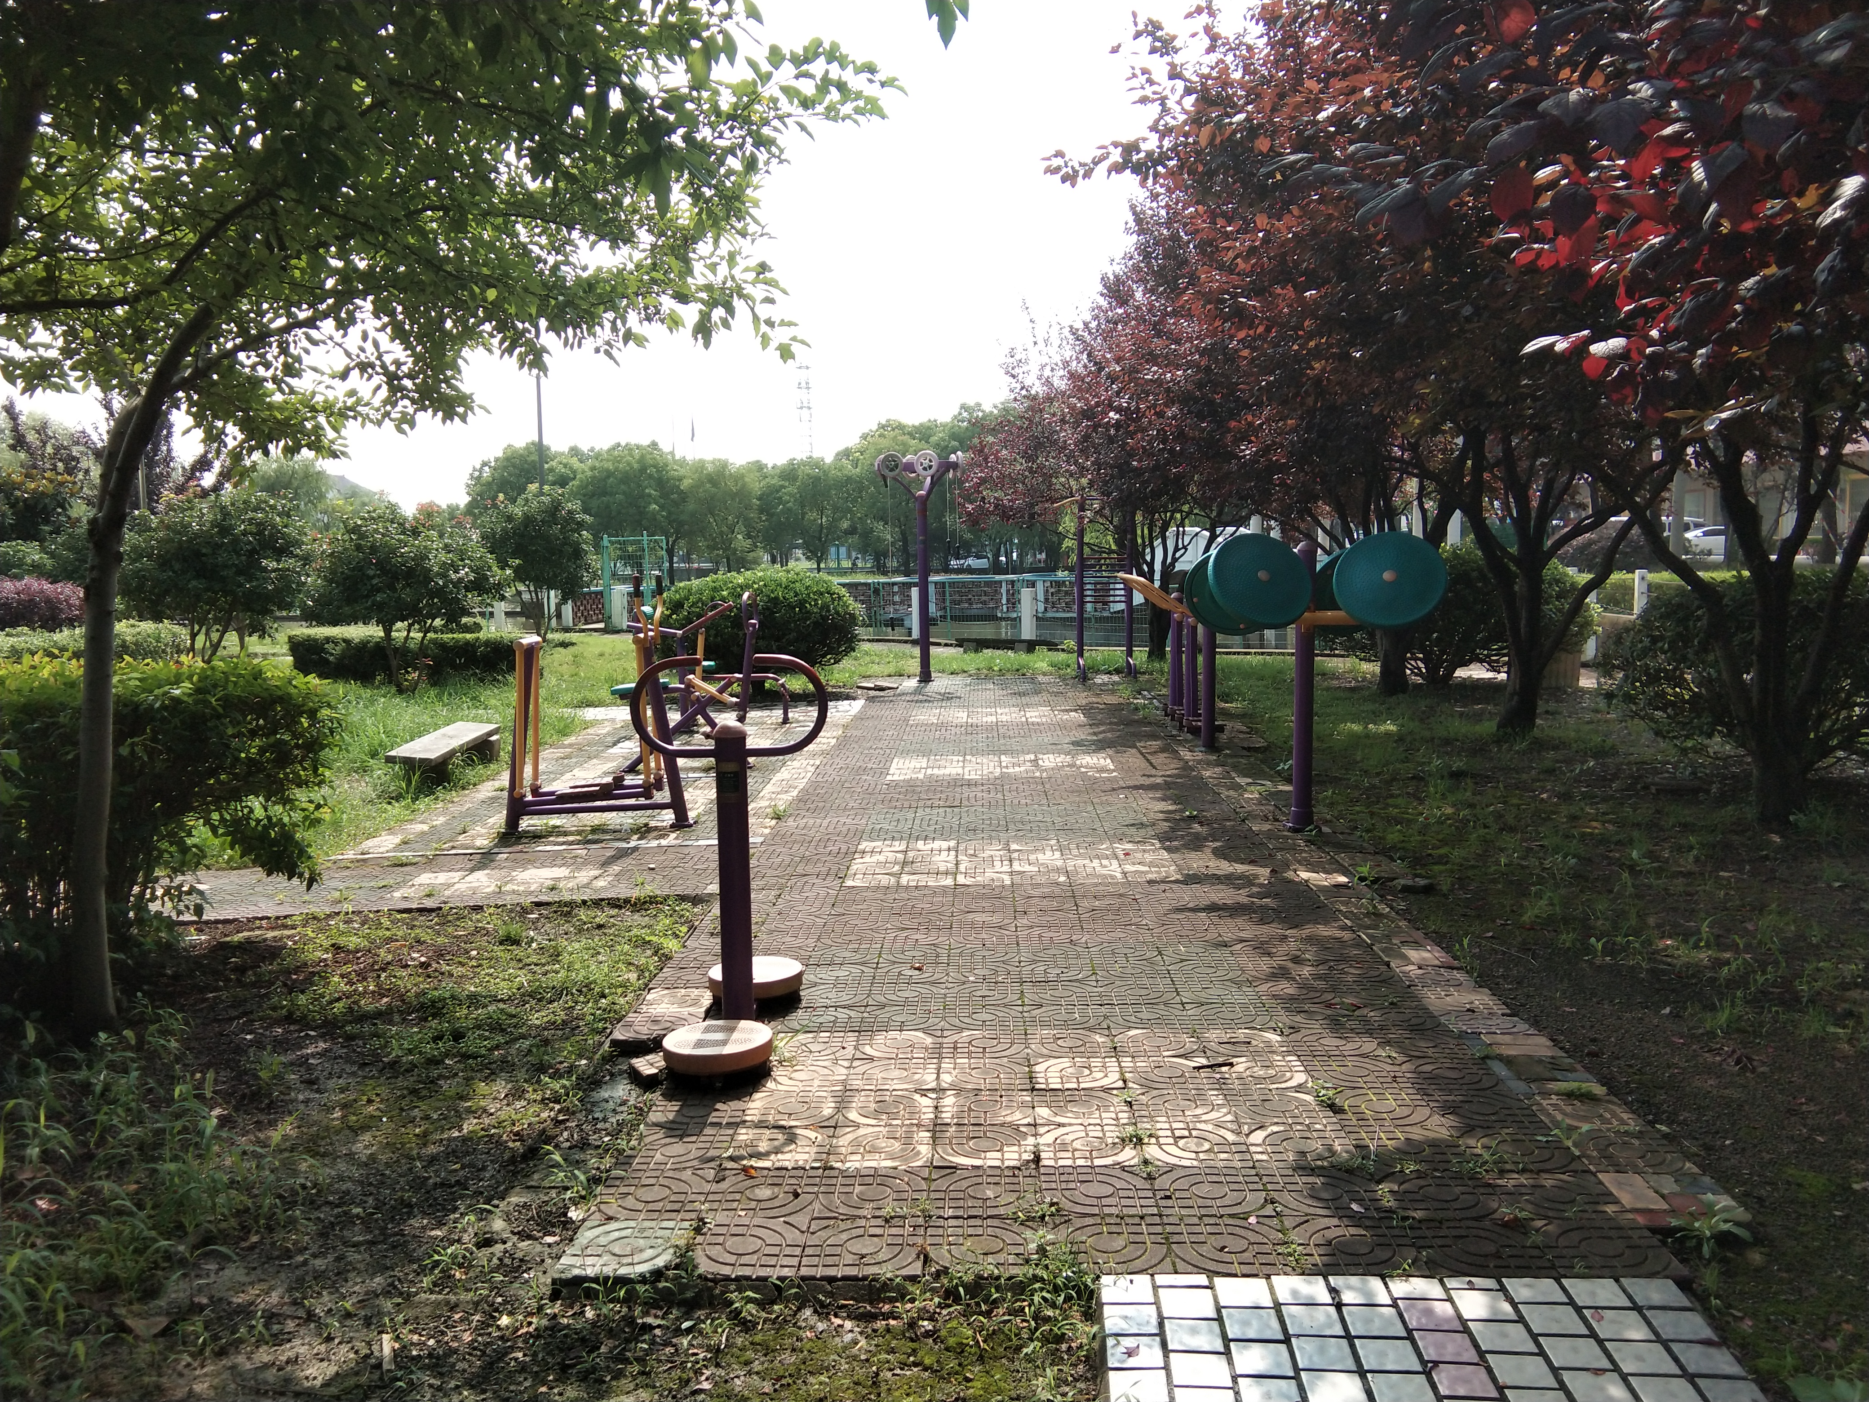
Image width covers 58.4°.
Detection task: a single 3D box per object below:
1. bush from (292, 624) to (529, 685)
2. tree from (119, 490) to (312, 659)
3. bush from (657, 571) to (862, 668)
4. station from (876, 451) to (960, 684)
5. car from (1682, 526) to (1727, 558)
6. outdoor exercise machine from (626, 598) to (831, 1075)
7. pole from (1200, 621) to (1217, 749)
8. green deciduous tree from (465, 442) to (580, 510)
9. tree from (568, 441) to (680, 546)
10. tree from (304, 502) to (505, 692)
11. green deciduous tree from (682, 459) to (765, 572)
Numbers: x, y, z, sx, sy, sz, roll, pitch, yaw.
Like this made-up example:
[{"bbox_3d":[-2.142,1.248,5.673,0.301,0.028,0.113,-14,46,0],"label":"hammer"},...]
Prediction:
[{"bbox_3d":[-6.368,-0.587,20.535,2.700,0.600,1.600,-1,5,2],"label":"bush"},{"bbox_3d":[-9.738,-1.622,22.518,2.605,2.421,2.526,-1,5,2],"label":"tree"},{"bbox_3d":[-1.857,-0.773,17.366,2.143,1.223,2.036,-1,5,2],"label":"bush"},{"bbox_3d":[-0.173,-1.486,18.622,0.948,2.542,0.850,-1,5,2],"label":"station"},{"bbox_3d":[30.660,-6.218,66.000,4.450,1.470,1.800,0,5,7],"label":"car"},{"bbox_3d":[-0.570,0.425,4.782,0.560,1.111,1.030,-1,5,2],"label":"outdoor exercise machine"},{"bbox_3d":[1.942,-0.161,11.844,0.100,1.000,0.100,-1,5,2],"label":"pole"},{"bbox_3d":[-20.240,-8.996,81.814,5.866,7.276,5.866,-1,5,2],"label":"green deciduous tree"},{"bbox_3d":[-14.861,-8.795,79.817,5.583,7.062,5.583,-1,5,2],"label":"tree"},{"bbox_3d":[-5.814,-1.123,18.227,2.189,2.048,2.109,-1,5,2],"label":"tree"},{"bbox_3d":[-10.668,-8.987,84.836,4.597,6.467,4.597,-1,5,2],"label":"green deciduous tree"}]

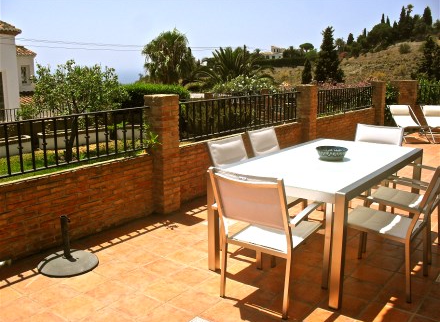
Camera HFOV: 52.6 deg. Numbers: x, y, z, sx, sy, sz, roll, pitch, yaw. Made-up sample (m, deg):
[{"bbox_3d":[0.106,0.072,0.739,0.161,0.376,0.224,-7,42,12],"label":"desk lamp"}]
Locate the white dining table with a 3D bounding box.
[{"bbox_3d":[0.907,0.344,3.747,1.005,0.740,1.989,8,14,35],"label":"white dining table"}]

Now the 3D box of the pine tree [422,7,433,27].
[{"bbox_3d":[48.983,-33.660,105.594,2.400,5.500,2.400,0,12,0],"label":"pine tree"}]

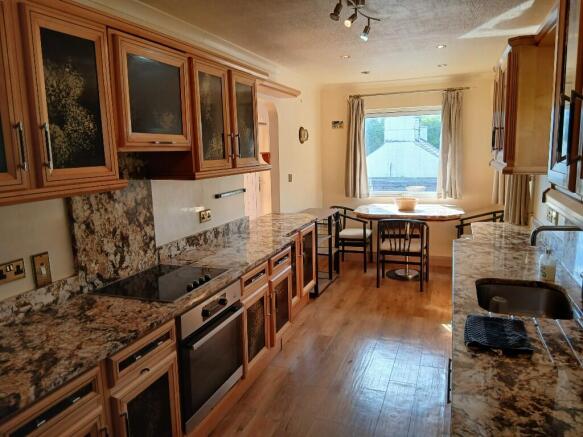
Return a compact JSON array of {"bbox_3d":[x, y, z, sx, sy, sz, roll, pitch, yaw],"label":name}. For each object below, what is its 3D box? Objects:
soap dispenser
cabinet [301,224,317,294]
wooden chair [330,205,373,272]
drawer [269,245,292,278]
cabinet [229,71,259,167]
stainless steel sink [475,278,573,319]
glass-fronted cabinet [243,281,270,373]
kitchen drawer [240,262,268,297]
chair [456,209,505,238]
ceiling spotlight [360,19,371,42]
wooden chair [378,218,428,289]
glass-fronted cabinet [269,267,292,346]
[{"bbox_3d":[1.337,0.233,2.286,0.066,0.188,0.075,-6,10,-24],"label":"soap dispenser"},{"bbox_3d":[-0.058,0.388,4.320,0.510,0.620,0.430,2,10,20],"label":"cabinet"},{"bbox_3d":[0.750,0.251,5.519,0.520,0.755,0.550,1,9,13],"label":"wooden chair"},{"bbox_3d":[-0.292,0.313,3.285,0.495,0.135,0.415,2,10,20],"label":"drawer"},{"bbox_3d":[-0.468,-0.695,3.156,0.310,0.637,0.425,2,10,20],"label":"cabinet"},{"bbox_3d":[1.088,0.467,2.078,0.405,0.195,0.540,2,10,20],"label":"stainless steel sink"},{"bbox_3d":[-0.466,0.675,2.873,0.540,0.463,0.373,2,10,20],"label":"glass-fronted cabinet"},{"bbox_3d":[-0.455,0.372,2.815,0.500,0.136,0.394,2,10,20],"label":"kitchen drawer"},{"bbox_3d":[2.137,0.319,4.918,0.530,0.750,0.550,2,10,18],"label":"chair"},{"bbox_3d":[0.447,-1.142,2.645,0.065,0.130,0.060,-5,10,-20],"label":"ceiling spotlight"},{"bbox_3d":[1.231,0.360,4.775,0.530,0.754,0.510,2,10,20],"label":"wooden chair"},{"bbox_3d":[-0.324,0.625,3.349,0.580,0.480,0.415,2,10,20],"label":"glass-fronted cabinet"}]

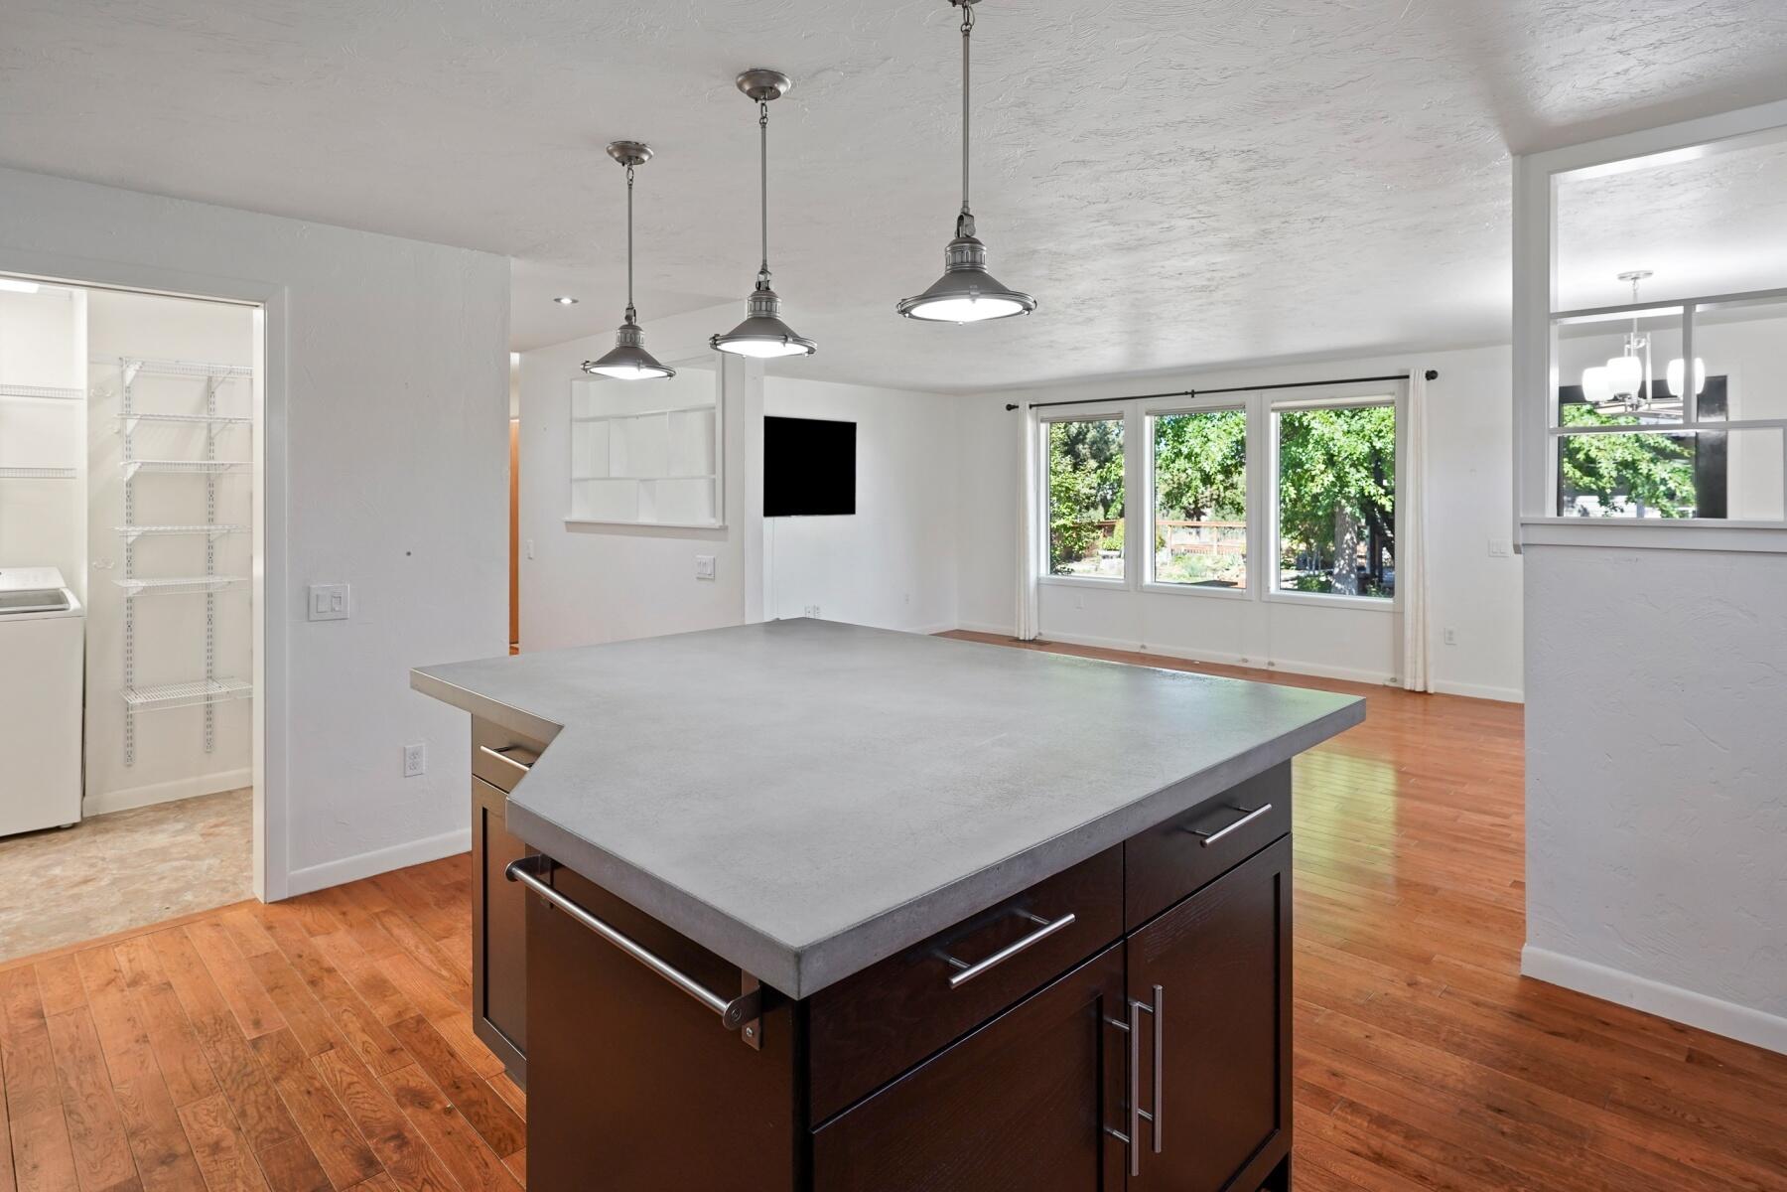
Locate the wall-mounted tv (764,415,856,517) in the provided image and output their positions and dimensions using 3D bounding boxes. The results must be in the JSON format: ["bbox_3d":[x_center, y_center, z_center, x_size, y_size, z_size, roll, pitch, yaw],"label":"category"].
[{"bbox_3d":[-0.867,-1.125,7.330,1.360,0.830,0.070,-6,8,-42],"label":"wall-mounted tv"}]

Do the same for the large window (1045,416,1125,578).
[{"bbox_3d":[1.759,-0.912,7.760,0.810,1.500,0.100,5,8,40],"label":"large window"}]

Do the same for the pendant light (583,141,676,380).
[{"bbox_3d":[-0.769,-0.977,2.460,0.270,0.665,0.270,0,6,0],"label":"pendant light"}]

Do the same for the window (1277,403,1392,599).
[{"bbox_3d":[3.447,-0.749,6.600,0.880,1.500,0.100,4,7,42],"label":"window"}]

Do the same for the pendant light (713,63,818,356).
[{"bbox_3d":[-0.319,-0.935,2.070,0.270,0.665,0.270,0,6,0],"label":"pendant light"}]

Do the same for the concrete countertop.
[{"bbox_3d":[-0.218,0.243,2.160,1.666,0.056,2.069,-6,9,-44],"label":"concrete countertop"}]

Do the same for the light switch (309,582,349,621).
[{"bbox_3d":[-2.025,0.022,3.030,0.121,0.126,0.015,-5,8,-40],"label":"light switch"}]

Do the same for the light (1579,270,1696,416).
[{"bbox_3d":[3.474,-1.180,3.950,0.500,0.690,0.500,6,8,41],"label":"light"}]

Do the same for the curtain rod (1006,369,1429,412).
[{"bbox_3d":[2.490,-1.700,7.100,3.500,0.070,0.110,5,8,40],"label":"curtain rod"}]

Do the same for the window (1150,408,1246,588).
[{"bbox_3d":[2.572,-0.826,7.130,0.820,1.500,0.100,5,8,40],"label":"window"}]

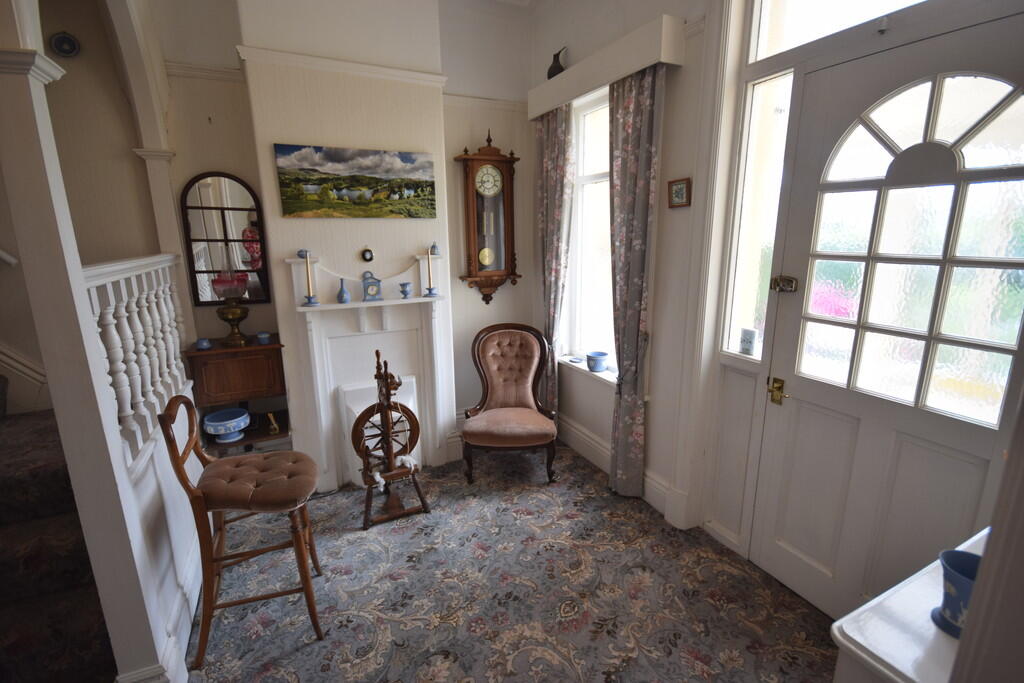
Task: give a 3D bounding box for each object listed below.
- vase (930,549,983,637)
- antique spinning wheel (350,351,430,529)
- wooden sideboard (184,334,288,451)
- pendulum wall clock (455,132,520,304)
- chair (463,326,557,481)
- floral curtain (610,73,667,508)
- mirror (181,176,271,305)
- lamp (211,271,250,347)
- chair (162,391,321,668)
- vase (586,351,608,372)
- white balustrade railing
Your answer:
[{"bbox_3d":[0.806,0.456,0.808,0.088,0.130,0.088,-7,14,-25],"label":"vase"},{"bbox_3d":[-0.701,0.498,2.517,0.370,0.920,0.360,-7,14,-25],"label":"antique spinning wheel"},{"bbox_3d":[-1.521,0.463,2.674,0.450,0.940,0.370,-7,14,-25],"label":"wooden sideboard"},{"bbox_3d":[-0.167,-0.835,3.153,0.450,1.160,0.190,-7,14,-25],"label":"pendulum wall clock"},{"bbox_3d":[-0.021,0.374,3.064,0.560,0.900,0.710,-1,13,-1],"label":"chair"},{"bbox_3d":[0.646,-0.226,2.518,0.110,2.270,0.380,-7,14,-25],"label":"floral curtain"},{"bbox_3d":[-1.626,-0.579,2.594,0.395,0.730,0.030,-7,14,-25],"label":"mirror"},{"bbox_3d":[-1.539,-0.191,2.508,0.170,0.410,0.170,-7,14,-25],"label":"lamp"},{"bbox_3d":[-0.974,0.647,1.775,0.470,0.970,0.420,-4,13,-15],"label":"chair"},{"bbox_3d":[0.570,0.131,3.026,0.142,0.113,0.142,-1,13,0],"label":"vase"},{"bbox_3d":[-1.439,-0.012,1.790,0.090,0.610,1.180,-7,14,-25],"label":"white balustrade railing"}]

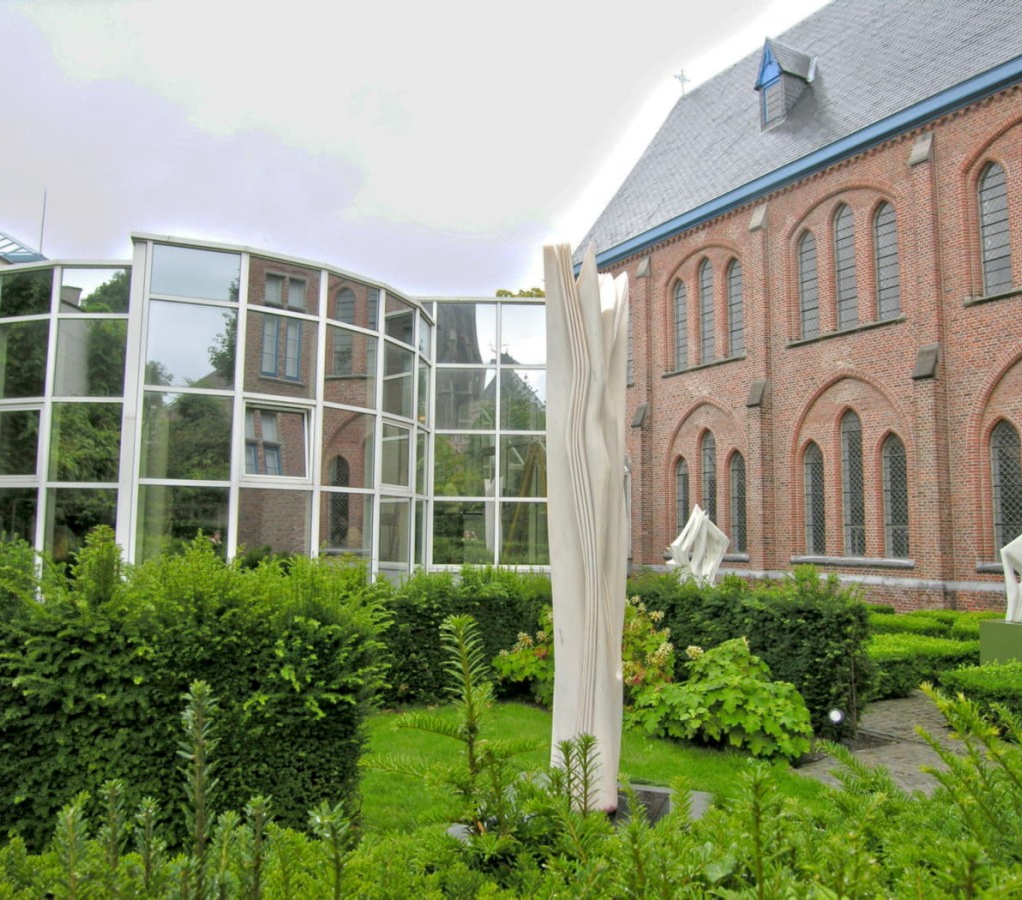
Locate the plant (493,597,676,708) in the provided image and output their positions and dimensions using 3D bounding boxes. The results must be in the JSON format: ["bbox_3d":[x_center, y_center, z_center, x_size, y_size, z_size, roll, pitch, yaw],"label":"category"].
[{"bbox_3d":[0.698,1.916,8.001,1.700,0.980,1.200,1,-6,0],"label":"plant"}]

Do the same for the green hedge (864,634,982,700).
[{"bbox_3d":[4.303,2.356,9.137,2.100,0.410,1.050,4,-6,-29],"label":"green hedge"}]

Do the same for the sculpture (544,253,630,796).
[{"bbox_3d":[0.470,0.416,4.913,0.450,3.250,0.400,-1,-6,17],"label":"sculpture"}]

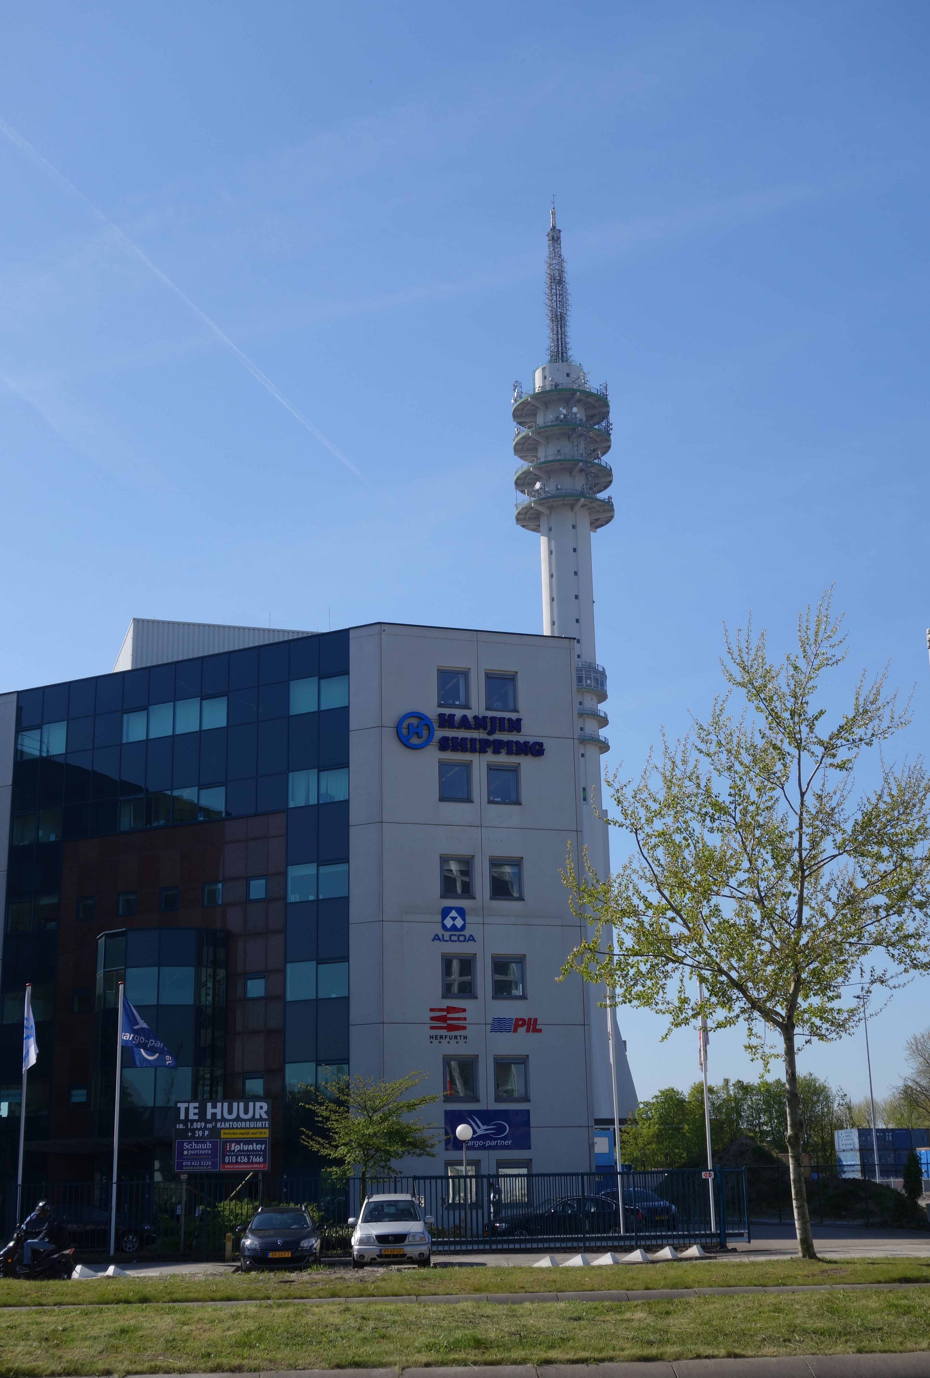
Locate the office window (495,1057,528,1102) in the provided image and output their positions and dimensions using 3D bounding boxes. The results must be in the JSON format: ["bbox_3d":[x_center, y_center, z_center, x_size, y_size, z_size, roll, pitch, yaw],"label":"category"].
[{"bbox_3d":[1.645,13.966,62.395,1.260,1.570,0.160,4,-16,-17],"label":"office window"}]

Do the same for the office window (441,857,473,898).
[{"bbox_3d":[-0.307,6.578,60.892,1.220,1.500,0.160,4,-17,-17],"label":"office window"}]

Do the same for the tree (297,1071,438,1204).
[{"bbox_3d":[-2.982,14.404,53.610,4.400,5.405,4.400,0,-16,-5],"label":"tree"}]

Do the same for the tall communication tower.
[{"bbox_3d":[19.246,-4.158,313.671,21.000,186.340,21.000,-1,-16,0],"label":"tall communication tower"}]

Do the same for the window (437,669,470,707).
[{"bbox_3d":[-0.435,0.001,65.713,1.260,1.570,0.160,4,-16,-17],"label":"window"}]

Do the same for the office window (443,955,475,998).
[{"bbox_3d":[-0.233,9.883,59.927,1.220,1.500,0.160,4,-17,-17],"label":"office window"}]

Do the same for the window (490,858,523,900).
[{"bbox_3d":[1.523,7.031,64.348,1.260,1.570,0.160,4,-16,-17],"label":"window"}]

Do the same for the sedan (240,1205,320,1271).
[{"bbox_3d":[-4.448,13.233,42.113,1.860,1.490,4.480,0,-16,-5],"label":"sedan"}]

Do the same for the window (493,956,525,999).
[{"bbox_3d":[1.497,10.002,60.457,1.220,1.500,0.160,4,-17,-17],"label":"window"}]

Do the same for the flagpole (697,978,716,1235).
[{"bbox_3d":[7.415,12.804,53.513,0.120,8.052,0.120,0,-16,-5],"label":"flagpole"}]

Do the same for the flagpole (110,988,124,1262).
[{"bbox_3d":[-10.378,12.754,52.016,0.120,7.991,0.120,0,-16,-5],"label":"flagpole"}]

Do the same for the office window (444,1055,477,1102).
[{"bbox_3d":[-0.160,13.821,61.830,1.260,1.570,0.160,4,-16,-17],"label":"office window"}]

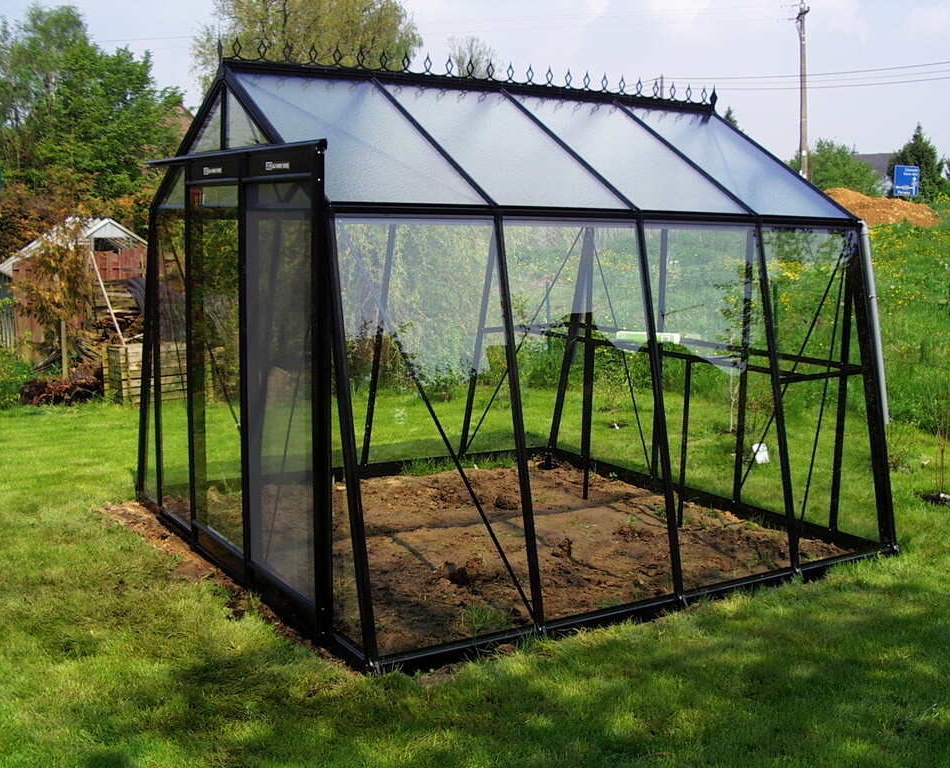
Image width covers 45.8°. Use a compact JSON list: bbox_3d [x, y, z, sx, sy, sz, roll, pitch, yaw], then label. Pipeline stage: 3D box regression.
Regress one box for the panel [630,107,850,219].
[{"bbox_3d":[1.372,-1.182,5.952,0.710,0.025,1.210,-4,39,-33],"label":"panel"}]

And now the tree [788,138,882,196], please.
[{"bbox_3d":[19.189,-11.396,60.000,5.000,3.700,5.000,4,9,17],"label":"tree"}]

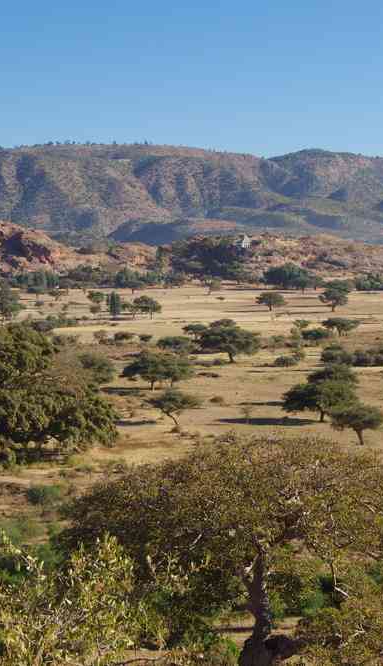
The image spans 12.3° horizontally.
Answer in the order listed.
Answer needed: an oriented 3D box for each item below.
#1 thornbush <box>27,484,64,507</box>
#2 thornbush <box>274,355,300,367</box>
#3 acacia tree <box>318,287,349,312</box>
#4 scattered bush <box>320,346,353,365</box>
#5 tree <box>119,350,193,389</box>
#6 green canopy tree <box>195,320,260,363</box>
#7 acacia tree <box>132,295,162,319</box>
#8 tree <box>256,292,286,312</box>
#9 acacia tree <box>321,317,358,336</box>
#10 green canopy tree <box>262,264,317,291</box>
[{"bbox_3d":[-14.244,15.854,173.259,3.710,2.150,3.520,0,3,-5],"label":"thornbush"},{"bbox_3d":[18.564,5.374,347.026,5.470,2.340,5.200,0,3,3],"label":"thornbush"},{"bbox_3d":[47.740,-11.180,596.840,10.090,8.250,9.580,0,3,0],"label":"acacia tree"},{"bbox_3d":[27.600,4.280,337.910,6.090,3.430,5.480,0,3,0],"label":"scattered bush"},{"bbox_3d":[-5.520,5.840,279.970,11.360,6.160,9.650,0,3,0],"label":"tree"},{"bbox_3d":[7.400,1.700,355.180,12.800,8.400,12.160,0,3,1],"label":"green canopy tree"},{"bbox_3d":[-13.510,-7.980,545.120,9.210,7.070,8.750,0,3,0],"label":"acacia tree"},{"bbox_3d":[25.071,-9.964,570.825,9.640,6.110,9.160,0,3,3],"label":"tree"},{"bbox_3d":[34.953,-1.484,419.408,8.980,4.630,8.080,0,3,0],"label":"acacia tree"},{"bbox_3d":[40.884,-23.046,740.883,22.540,10.630,15.780,0,3,0],"label":"green canopy tree"}]

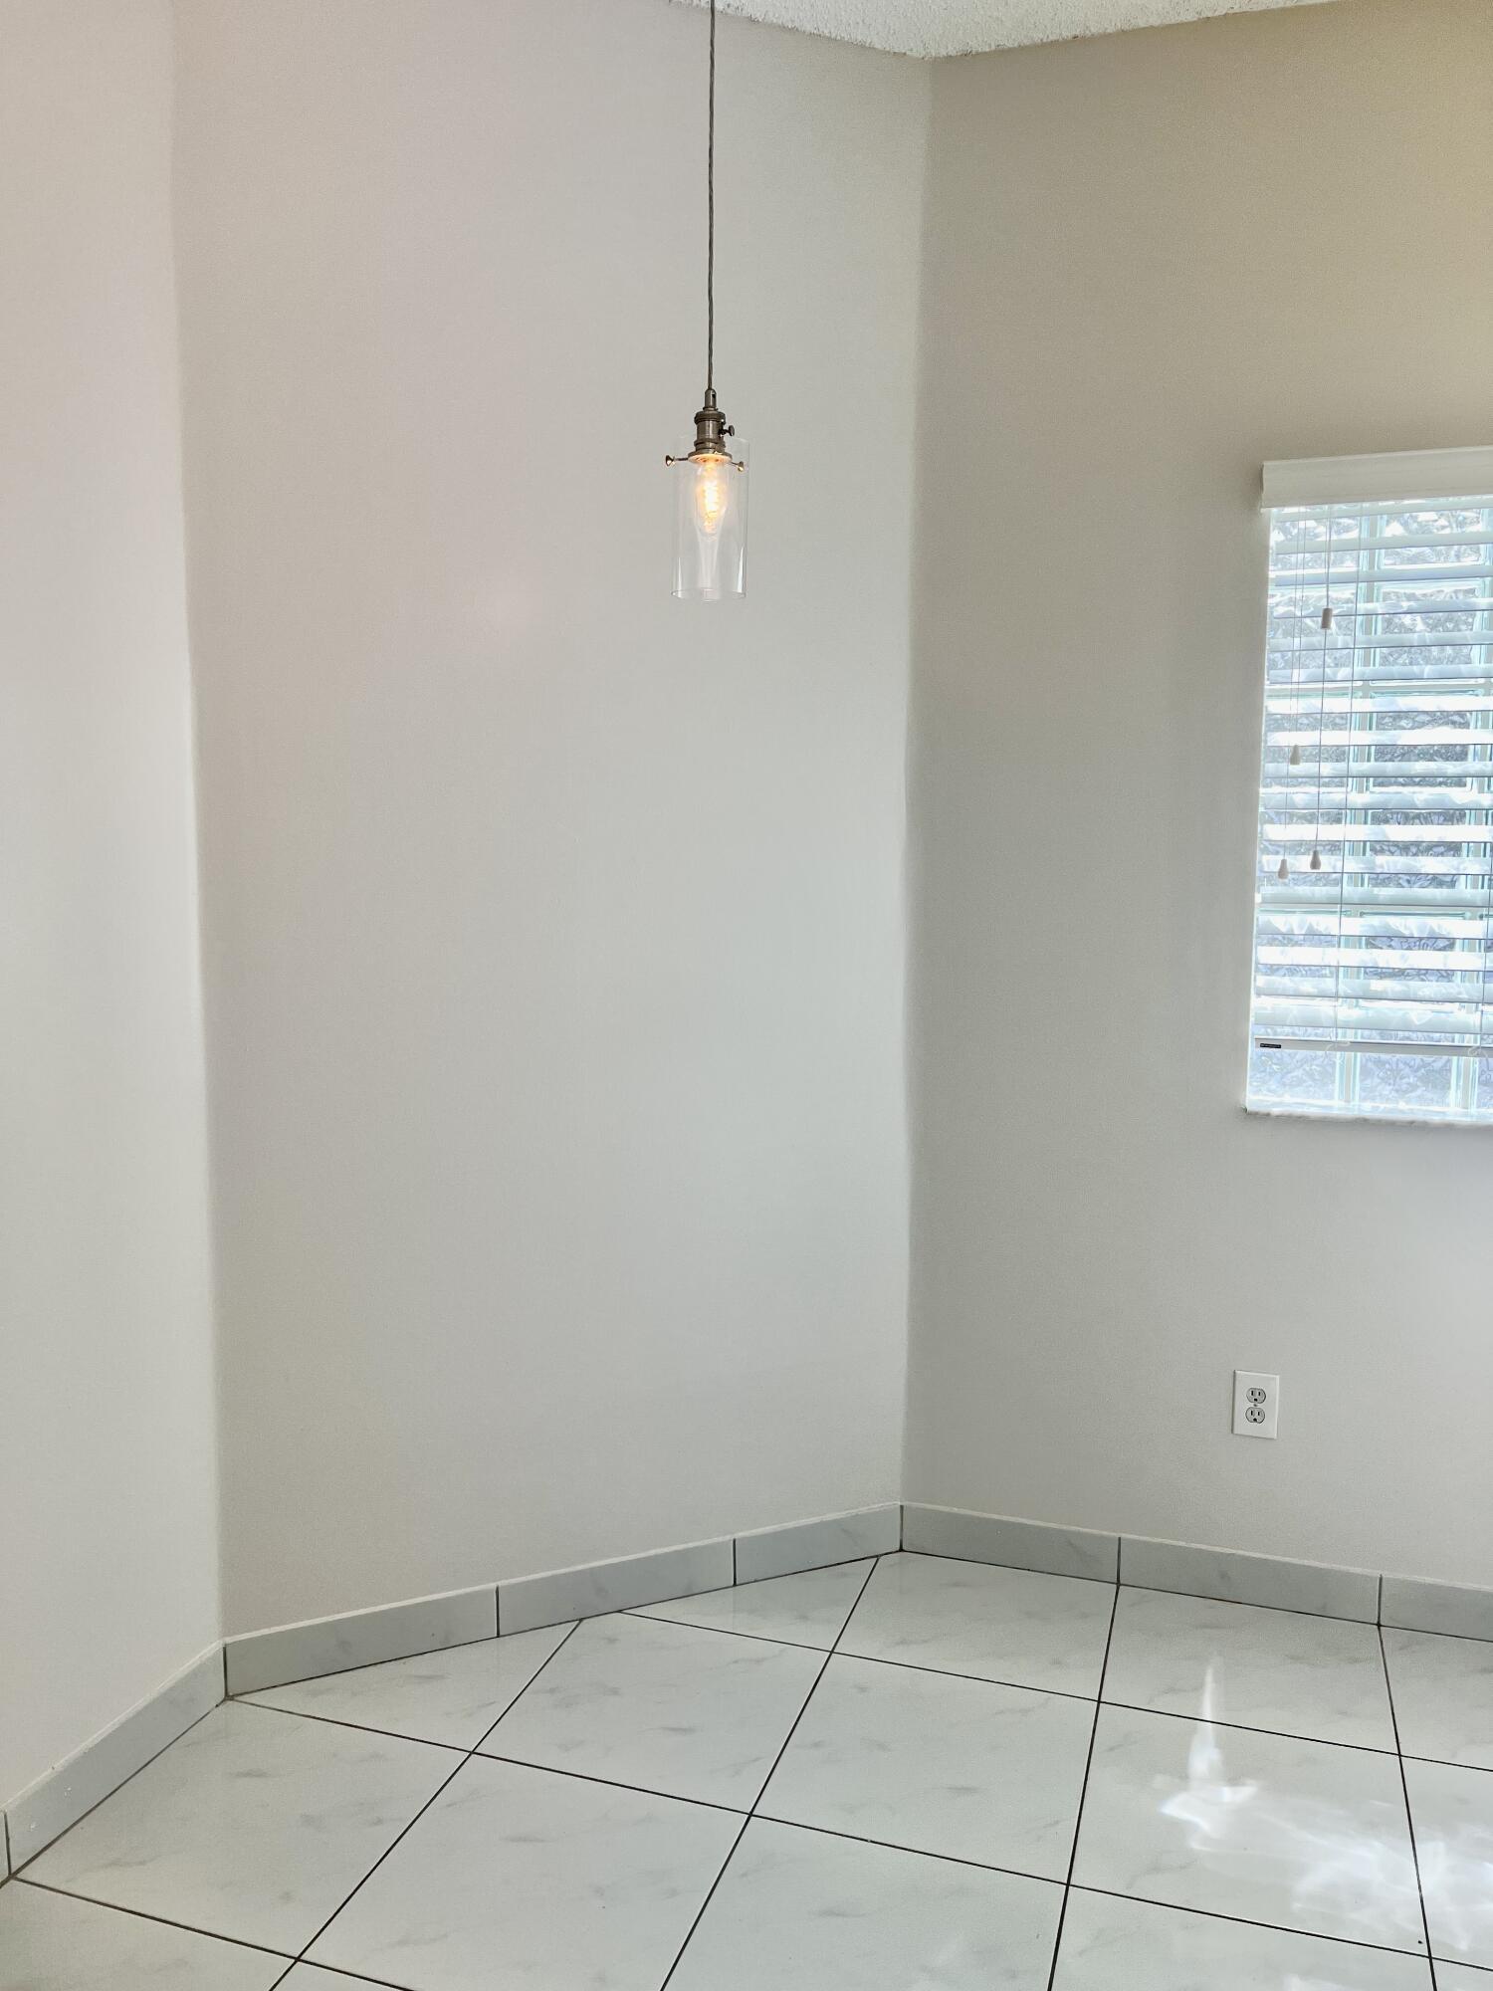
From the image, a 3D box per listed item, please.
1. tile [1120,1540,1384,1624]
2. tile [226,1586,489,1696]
[{"bbox_3d":[0.945,1.104,2.823,0.459,0.090,0.011,2,6,18],"label":"tile"},{"bbox_3d":[-0.652,1.106,2.575,0.455,0.097,0.011,-3,7,-25],"label":"tile"}]

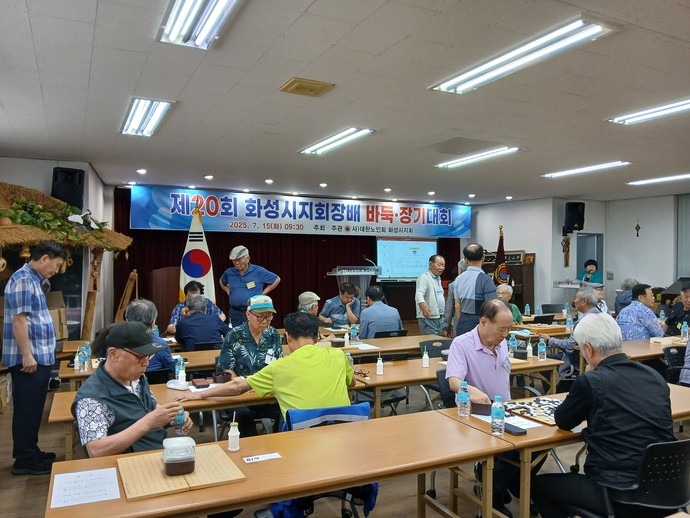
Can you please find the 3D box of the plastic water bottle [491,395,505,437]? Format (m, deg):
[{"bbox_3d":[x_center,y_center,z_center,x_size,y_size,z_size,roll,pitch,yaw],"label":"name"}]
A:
[{"bbox_3d":[0.723,0.736,2.443,0.065,0.185,0.065,0,0,0],"label":"plastic water bottle"}]

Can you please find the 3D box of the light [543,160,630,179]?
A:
[{"bbox_3d":[3.272,-1.217,7.116,0.310,0.080,1.250,0,0,-28],"label":"light"}]

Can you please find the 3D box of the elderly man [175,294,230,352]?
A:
[{"bbox_3d":[-1.388,0.963,5.112,0.560,1.210,0.780,0,0,-28],"label":"elderly man"}]

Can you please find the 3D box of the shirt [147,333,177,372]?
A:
[{"bbox_3d":[-1.413,0.727,3.666,0.500,0.550,0.330,0,0,-16],"label":"shirt"}]

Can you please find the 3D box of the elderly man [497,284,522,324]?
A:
[{"bbox_3d":[1.993,0.945,6.395,0.520,1.250,0.700,0,0,-7],"label":"elderly man"}]

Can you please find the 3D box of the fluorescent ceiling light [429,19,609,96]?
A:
[{"bbox_3d":[0.999,-1.222,3.155,0.300,0.080,1.250,0,0,-27],"label":"fluorescent ceiling light"}]

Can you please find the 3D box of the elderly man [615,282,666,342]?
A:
[{"bbox_3d":[3.288,0.917,5.808,0.520,1.280,0.740,0,0,44],"label":"elderly man"}]

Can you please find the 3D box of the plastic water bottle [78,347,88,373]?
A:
[{"bbox_3d":[-1.923,0.737,3.812,0.064,0.180,0.064,0,0,0],"label":"plastic water bottle"}]

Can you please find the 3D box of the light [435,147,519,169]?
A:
[{"bbox_3d":[1.530,-1.213,6.114,0.300,0.080,1.250,0,0,-27],"label":"light"}]

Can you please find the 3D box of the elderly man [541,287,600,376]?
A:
[{"bbox_3d":[2.411,0.935,5.498,0.750,1.280,0.500,0,0,26],"label":"elderly man"}]

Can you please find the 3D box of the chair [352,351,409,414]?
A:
[{"bbox_3d":[0.266,1.173,4.210,0.460,0.780,0.500,0,0,-37],"label":"chair"}]

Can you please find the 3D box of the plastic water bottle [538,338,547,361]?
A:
[{"bbox_3d":[1.626,0.744,4.267,0.064,0.180,0.064,0,0,0],"label":"plastic water bottle"}]

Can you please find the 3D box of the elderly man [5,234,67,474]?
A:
[{"bbox_3d":[-2.321,0.713,3.858,0.420,1.690,0.500,0,0,-25],"label":"elderly man"}]

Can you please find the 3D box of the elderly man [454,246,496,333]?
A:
[{"bbox_3d":[1.375,0.705,5.500,0.530,1.710,0.330,0,0,13],"label":"elderly man"}]

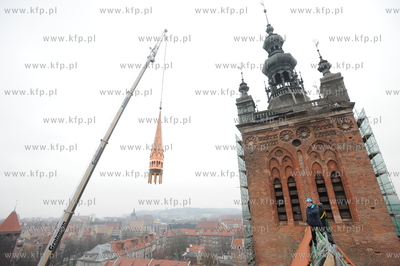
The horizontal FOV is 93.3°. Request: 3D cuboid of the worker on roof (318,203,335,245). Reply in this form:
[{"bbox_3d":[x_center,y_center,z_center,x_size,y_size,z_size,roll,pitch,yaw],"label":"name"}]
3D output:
[{"bbox_3d":[5.740,4.130,8.560,0.570,1.680,0.570,-20,-30,38],"label":"worker on roof"}]

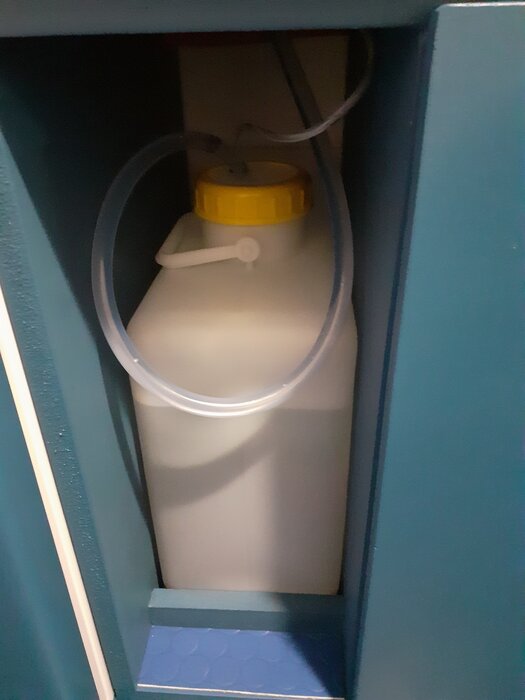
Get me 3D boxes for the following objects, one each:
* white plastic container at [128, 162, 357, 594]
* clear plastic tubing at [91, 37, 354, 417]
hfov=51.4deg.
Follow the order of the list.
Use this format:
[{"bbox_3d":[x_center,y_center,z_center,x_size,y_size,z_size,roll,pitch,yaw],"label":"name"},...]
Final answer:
[{"bbox_3d":[-0.007,0.014,0.573,0.175,0.382,0.285,1,29,3],"label":"white plastic container"},{"bbox_3d":[-0.020,-0.098,0.389,0.173,0.245,0.205,1,29,3],"label":"clear plastic tubing"}]

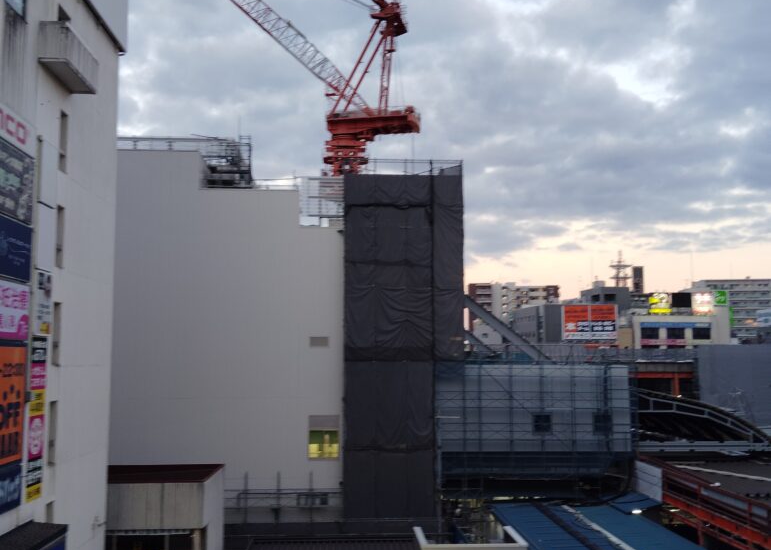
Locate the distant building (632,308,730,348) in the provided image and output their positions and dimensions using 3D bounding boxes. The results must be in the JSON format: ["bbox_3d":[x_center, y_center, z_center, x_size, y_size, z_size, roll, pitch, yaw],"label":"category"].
[{"bbox_3d":[62.102,19.897,177.844,19.000,21.860,14.000,-1,-6,8],"label":"distant building"}]

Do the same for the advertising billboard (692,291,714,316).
[{"bbox_3d":[65.997,6.020,172.296,4.290,4.780,0.600,-1,-6,8],"label":"advertising billboard"}]

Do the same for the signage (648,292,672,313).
[{"bbox_3d":[57.068,5.917,172.304,4.530,4.570,0.600,-1,-6,8],"label":"signage"}]

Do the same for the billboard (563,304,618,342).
[{"bbox_3d":[38.271,8.910,154.906,10.300,6.790,0.600,-1,-6,8],"label":"billboard"}]

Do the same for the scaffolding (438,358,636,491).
[{"bbox_3d":[8.438,8.729,48.817,11.140,7.160,3.500,0,-6,0],"label":"scaffolding"}]

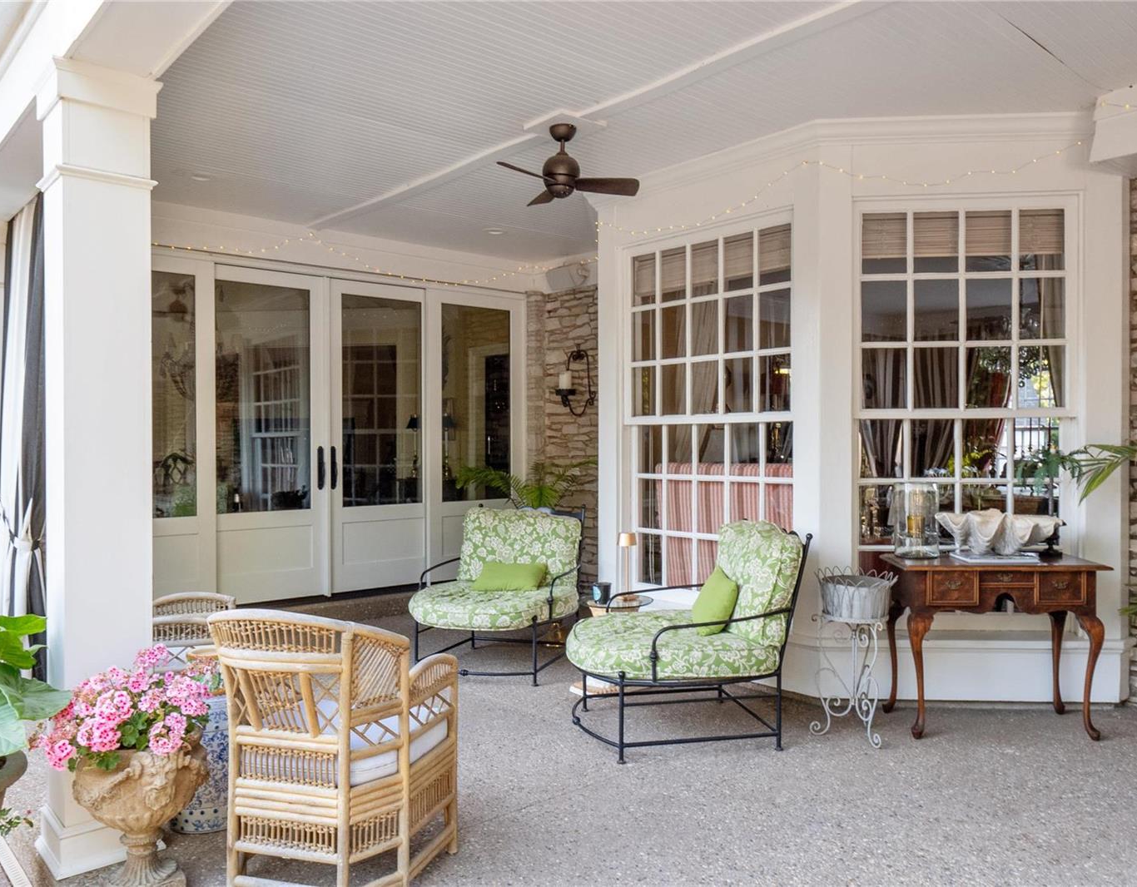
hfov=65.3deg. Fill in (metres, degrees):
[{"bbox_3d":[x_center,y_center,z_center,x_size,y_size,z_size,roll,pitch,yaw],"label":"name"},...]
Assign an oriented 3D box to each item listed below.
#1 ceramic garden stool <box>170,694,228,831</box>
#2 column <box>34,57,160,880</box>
[{"bbox_3d":[-1.283,1.079,3.120,0.290,0.445,0.290,0,0,0],"label":"ceramic garden stool"},{"bbox_3d":[-1.535,0.073,2.880,0.310,2.460,0.310,0,0,43],"label":"column"}]

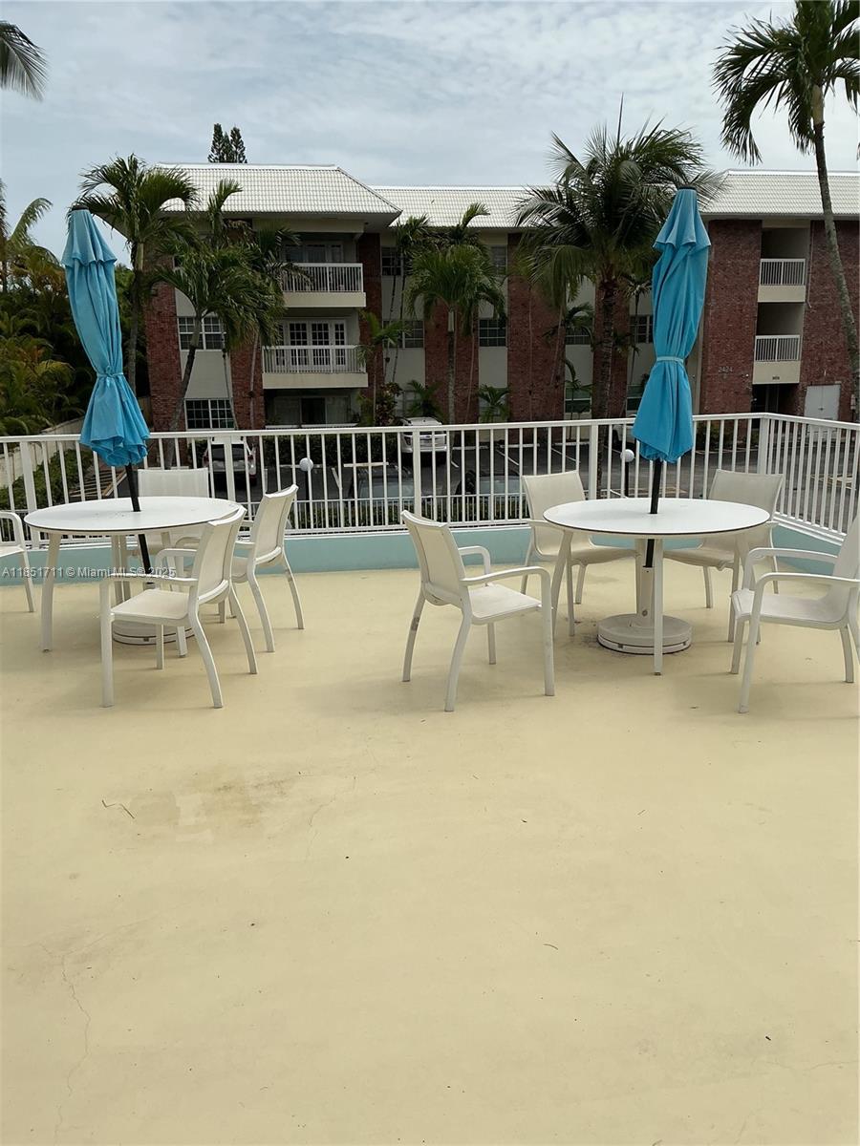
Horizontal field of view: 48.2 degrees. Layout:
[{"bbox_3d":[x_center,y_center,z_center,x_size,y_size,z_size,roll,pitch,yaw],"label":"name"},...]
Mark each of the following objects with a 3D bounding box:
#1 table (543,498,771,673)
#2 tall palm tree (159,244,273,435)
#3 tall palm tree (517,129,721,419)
[{"bbox_3d":[1.250,0.028,5.406,1.215,0.749,1.215,-1,13,0],"label":"table"},{"bbox_3d":[-7.627,-7.694,34.000,4.200,8.000,4.200,-1,13,0],"label":"tall palm tree"},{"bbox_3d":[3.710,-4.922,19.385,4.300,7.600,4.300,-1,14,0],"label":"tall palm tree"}]

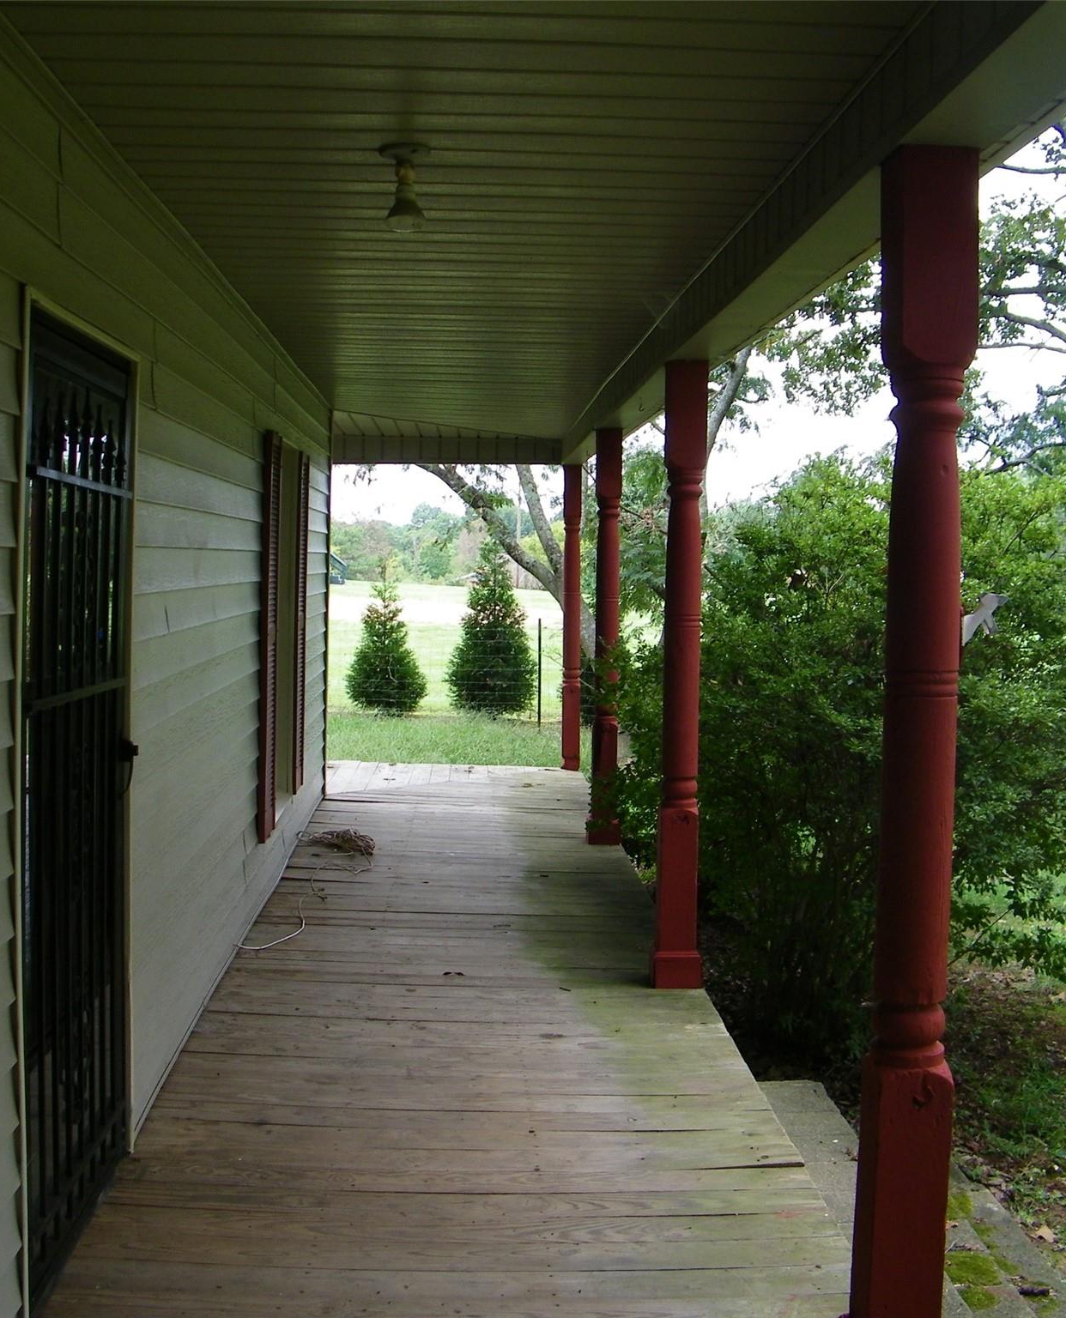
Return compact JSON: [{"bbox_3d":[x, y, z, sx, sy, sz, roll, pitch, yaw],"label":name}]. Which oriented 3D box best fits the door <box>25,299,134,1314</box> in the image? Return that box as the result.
[{"bbox_3d":[-1.021,0.313,3.272,0.055,2.040,0.870,1,4,-3],"label":"door"}]

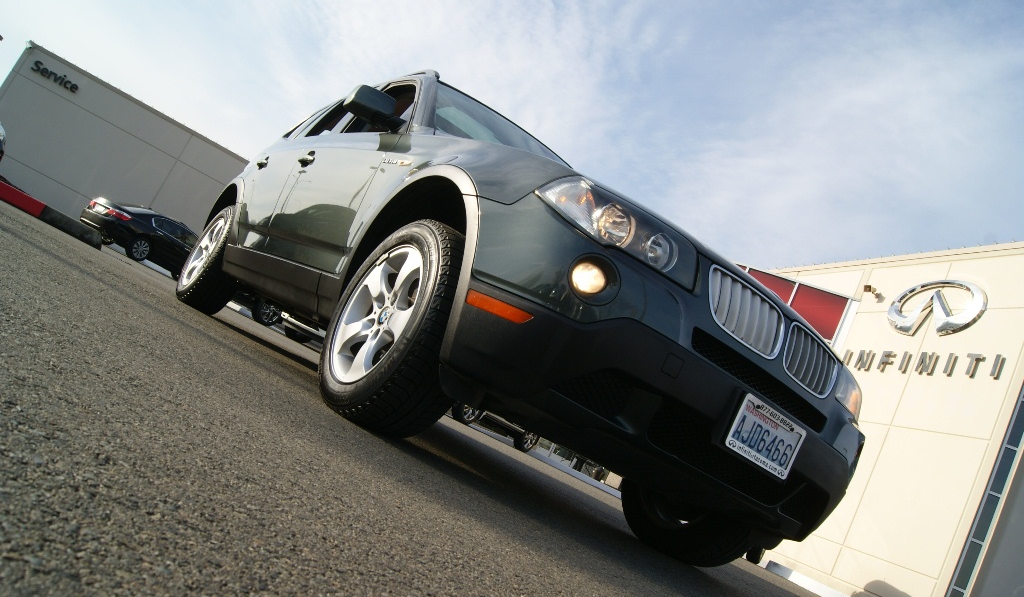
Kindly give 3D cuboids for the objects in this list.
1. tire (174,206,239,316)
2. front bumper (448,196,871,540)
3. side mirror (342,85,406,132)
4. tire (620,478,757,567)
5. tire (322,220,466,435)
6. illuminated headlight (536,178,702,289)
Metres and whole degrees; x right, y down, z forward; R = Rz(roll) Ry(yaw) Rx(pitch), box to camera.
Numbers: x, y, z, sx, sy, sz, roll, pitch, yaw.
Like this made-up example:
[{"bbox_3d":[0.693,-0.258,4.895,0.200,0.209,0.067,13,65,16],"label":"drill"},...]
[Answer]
[{"bbox_3d":[-1.812,-0.242,4.782,0.240,0.690,0.690,31,-10,-31],"label":"tire"},{"bbox_3d":[0.597,0.354,2.337,1.840,0.570,0.500,31,-10,-31],"label":"front bumper"},{"bbox_3d":[-0.515,-0.740,2.984,0.245,0.170,0.200,31,-10,-31],"label":"side mirror"},{"bbox_3d":[0.780,0.751,3.216,0.240,0.690,0.690,31,-10,-31],"label":"tire"},{"bbox_3d":[-0.339,0.088,2.430,0.240,0.690,0.690,31,-10,-31],"label":"tire"},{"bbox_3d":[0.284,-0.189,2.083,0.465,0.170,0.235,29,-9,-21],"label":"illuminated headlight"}]

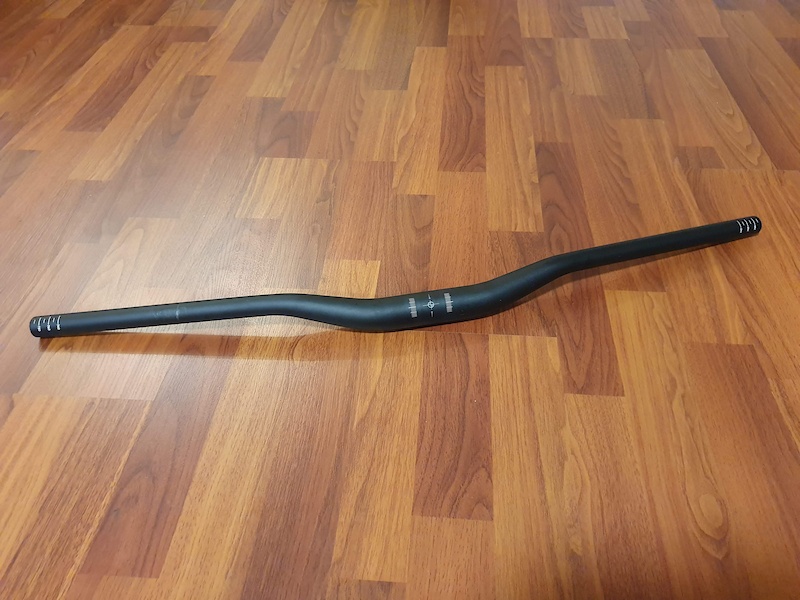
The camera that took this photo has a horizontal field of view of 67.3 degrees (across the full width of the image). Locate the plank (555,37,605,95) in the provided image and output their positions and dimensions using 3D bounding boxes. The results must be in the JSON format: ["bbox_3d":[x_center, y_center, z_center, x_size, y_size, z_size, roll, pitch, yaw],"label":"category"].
[{"bbox_3d":[0.297,-0.385,1.002,0.067,0.012,0.204,3,47,5],"label":"plank"}]

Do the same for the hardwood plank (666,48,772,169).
[{"bbox_3d":[0.473,-0.295,0.910,0.062,0.012,0.356,3,47,5],"label":"hardwood plank"}]

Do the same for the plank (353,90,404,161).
[{"bbox_3d":[-0.026,-0.264,0.913,0.063,0.012,0.209,2,46,5],"label":"plank"}]

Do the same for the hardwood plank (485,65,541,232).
[{"bbox_3d":[0.156,-0.231,0.862,0.066,0.012,0.427,3,47,5],"label":"hardwood plank"}]

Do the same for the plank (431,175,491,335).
[{"bbox_3d":[0.071,-0.066,0.716,0.066,0.010,0.286,2,46,5],"label":"plank"}]

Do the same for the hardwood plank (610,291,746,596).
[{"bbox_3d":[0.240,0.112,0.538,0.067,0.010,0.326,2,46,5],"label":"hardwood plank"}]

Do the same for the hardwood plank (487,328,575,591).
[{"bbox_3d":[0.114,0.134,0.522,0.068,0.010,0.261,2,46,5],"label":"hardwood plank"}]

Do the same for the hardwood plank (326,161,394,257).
[{"bbox_3d":[-0.044,-0.115,0.771,0.063,0.012,0.205,2,46,5],"label":"hardwood plank"}]

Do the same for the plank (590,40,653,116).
[{"bbox_3d":[0.369,-0.366,0.995,0.066,0.012,0.284,2,46,5],"label":"plank"}]

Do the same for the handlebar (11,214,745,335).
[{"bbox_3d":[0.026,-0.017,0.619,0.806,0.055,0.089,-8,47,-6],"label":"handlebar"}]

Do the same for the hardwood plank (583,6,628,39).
[{"bbox_3d":[0.379,-0.511,1.118,0.067,0.012,0.148,3,47,5],"label":"hardwood plank"}]

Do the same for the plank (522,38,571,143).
[{"bbox_3d":[0.235,-0.347,0.983,0.060,0.012,0.356,2,46,5],"label":"plank"}]

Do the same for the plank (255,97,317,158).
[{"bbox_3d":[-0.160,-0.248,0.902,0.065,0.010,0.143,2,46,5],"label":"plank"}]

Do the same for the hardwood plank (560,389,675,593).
[{"bbox_3d":[0.173,0.160,0.496,0.060,0.012,0.186,2,46,5],"label":"hardwood plank"}]

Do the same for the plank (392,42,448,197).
[{"bbox_3d":[0.038,-0.293,0.939,0.061,0.012,0.448,2,46,5],"label":"plank"}]

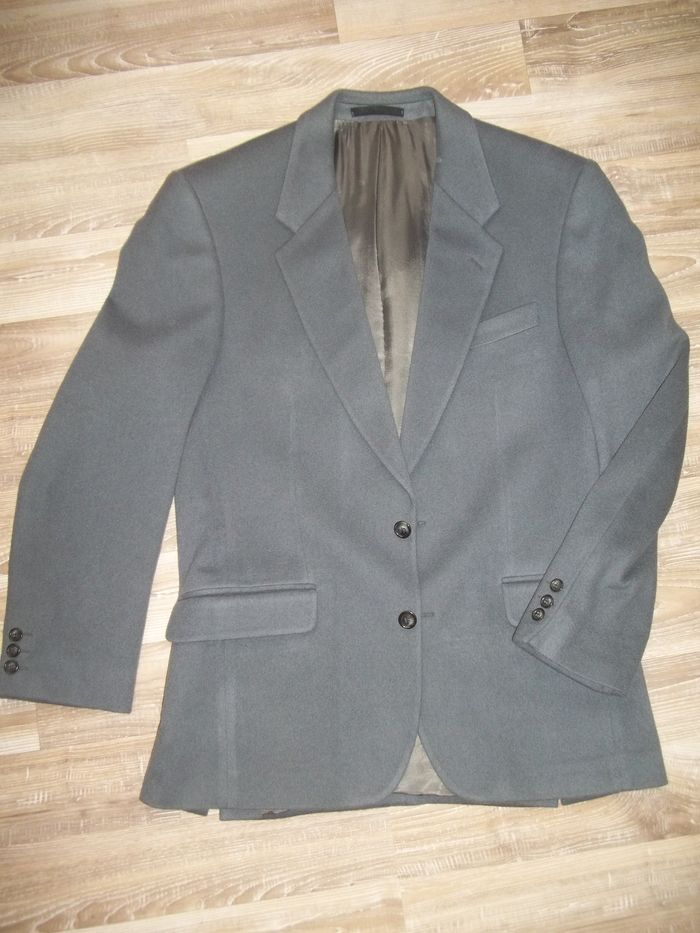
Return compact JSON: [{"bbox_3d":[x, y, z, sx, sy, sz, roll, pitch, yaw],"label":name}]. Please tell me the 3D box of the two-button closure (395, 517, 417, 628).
[{"bbox_3d":[0.061,0.119,0.949,0.021,0.009,0.118,-3,84,-1],"label":"two-button closure"}]

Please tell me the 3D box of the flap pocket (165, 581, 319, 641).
[{"bbox_3d":[-0.118,0.161,0.943,0.168,0.015,0.052,-4,84,-1],"label":"flap pocket"}]

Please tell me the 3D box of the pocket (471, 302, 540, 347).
[{"bbox_3d":[0.168,-0.157,0.975,0.102,0.012,0.026,-20,84,-3],"label":"pocket"}]

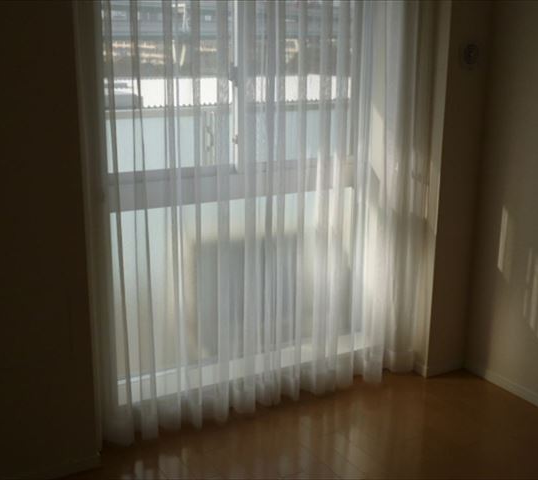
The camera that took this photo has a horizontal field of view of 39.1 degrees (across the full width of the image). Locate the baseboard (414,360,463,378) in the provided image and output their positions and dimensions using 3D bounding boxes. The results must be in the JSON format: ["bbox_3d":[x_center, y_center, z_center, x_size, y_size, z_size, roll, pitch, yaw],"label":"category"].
[{"bbox_3d":[0.893,0.651,3.970,0.262,0.060,0.103,-8,17,-29],"label":"baseboard"}]

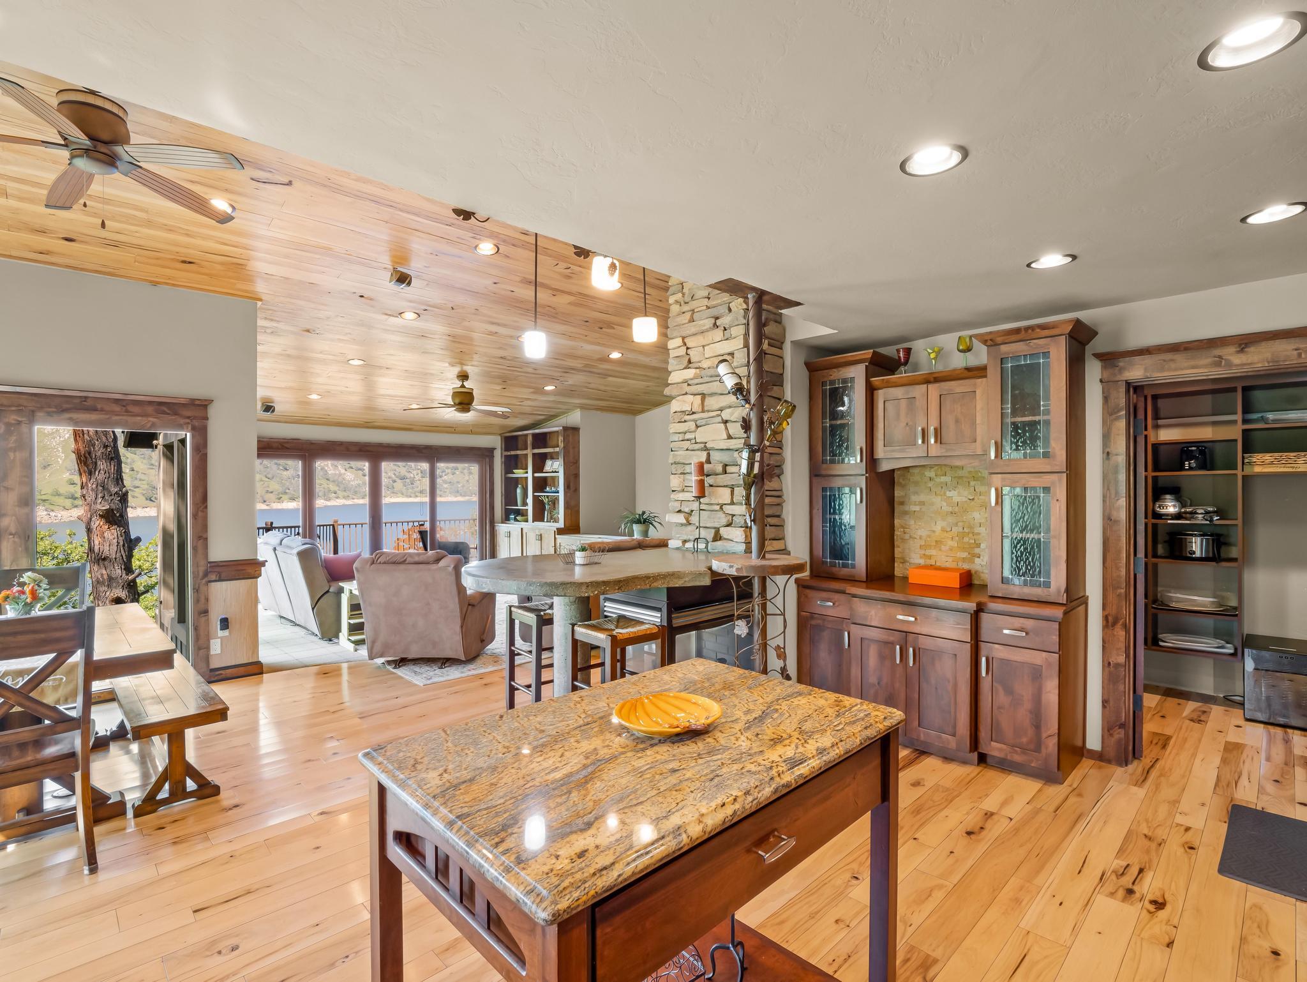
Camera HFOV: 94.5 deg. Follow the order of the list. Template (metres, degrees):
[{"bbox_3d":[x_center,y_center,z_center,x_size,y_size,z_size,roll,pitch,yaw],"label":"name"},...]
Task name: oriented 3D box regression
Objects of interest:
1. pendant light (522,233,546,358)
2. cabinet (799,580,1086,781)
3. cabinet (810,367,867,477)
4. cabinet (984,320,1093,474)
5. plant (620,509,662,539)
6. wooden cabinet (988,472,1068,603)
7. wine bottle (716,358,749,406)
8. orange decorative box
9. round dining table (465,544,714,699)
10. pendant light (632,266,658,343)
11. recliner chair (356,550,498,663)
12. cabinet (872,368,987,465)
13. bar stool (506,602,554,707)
[{"bbox_3d":[-0.689,-1.125,3.500,0.135,0.739,0.135,0,0,0],"label":"pendant light"},{"bbox_3d":[1.664,1.032,3.706,0.585,0.883,1.528,-1,0,-43],"label":"cabinet"},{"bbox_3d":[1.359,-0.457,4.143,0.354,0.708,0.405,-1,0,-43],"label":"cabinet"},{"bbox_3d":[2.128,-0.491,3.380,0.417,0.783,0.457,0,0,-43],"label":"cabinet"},{"bbox_3d":[-0.162,0.433,8.000,0.570,0.405,0.550,0,0,0],"label":"plant"},{"bbox_3d":[2.152,0.243,3.400,0.363,0.685,0.376,0,0,-43],"label":"wooden cabinet"},{"bbox_3d":[0.414,-0.559,3.120,0.085,0.285,0.085,-29,0,0],"label":"wine bottle"},{"bbox_3d":[1.814,0.544,3.827,0.195,0.088,0.304,-1,0,-43],"label":"orange decorative box"},{"bbox_3d":[-0.249,0.951,3.450,1.530,1.065,1.260,-1,0,-43],"label":"round dining table"},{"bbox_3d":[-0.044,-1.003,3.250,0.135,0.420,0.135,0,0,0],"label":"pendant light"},{"bbox_3d":[-1.950,0.984,5.385,0.870,1.000,0.980,0,0,2],"label":"recliner chair"},{"bbox_3d":[1.779,-0.448,3.770,0.310,0.540,0.720,-1,0,-43],"label":"cabinet"},{"bbox_3d":[-0.689,1.112,3.856,0.355,0.755,0.355,0,0,-40],"label":"bar stool"}]

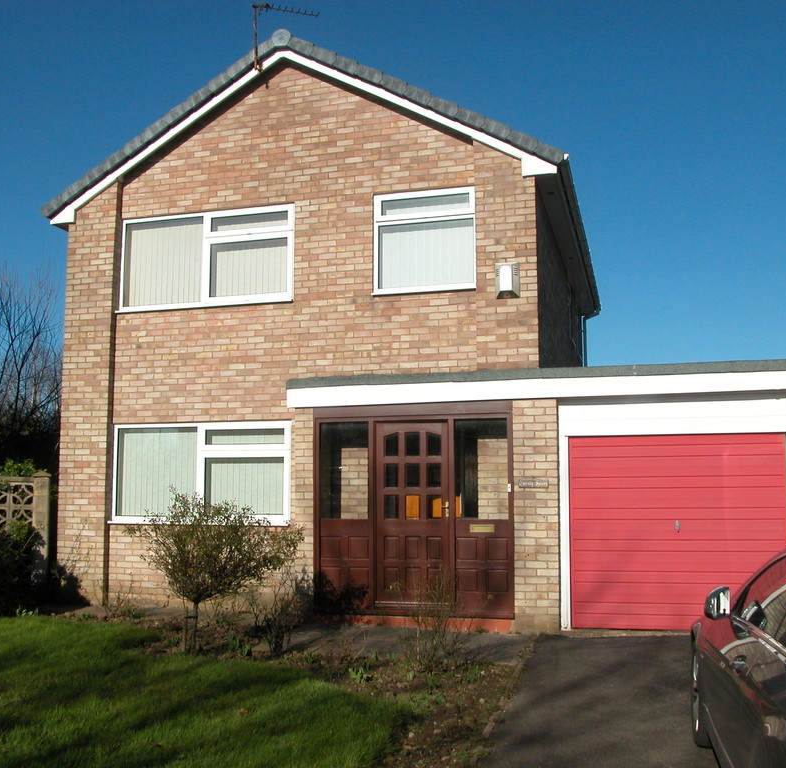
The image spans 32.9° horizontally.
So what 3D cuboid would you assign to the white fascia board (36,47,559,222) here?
[{"bbox_3d":[-1.234,-3.007,15.751,6.457,1.890,0.120,-2,-7,20],"label":"white fascia board"}]

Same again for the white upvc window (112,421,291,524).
[{"bbox_3d":[-2.274,1.069,15.816,2.361,1.194,0.100,-2,-7,20],"label":"white upvc window"}]

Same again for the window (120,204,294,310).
[{"bbox_3d":[-2.246,-1.491,16.093,2.325,1.165,0.100,-2,-7,20],"label":"window"}]

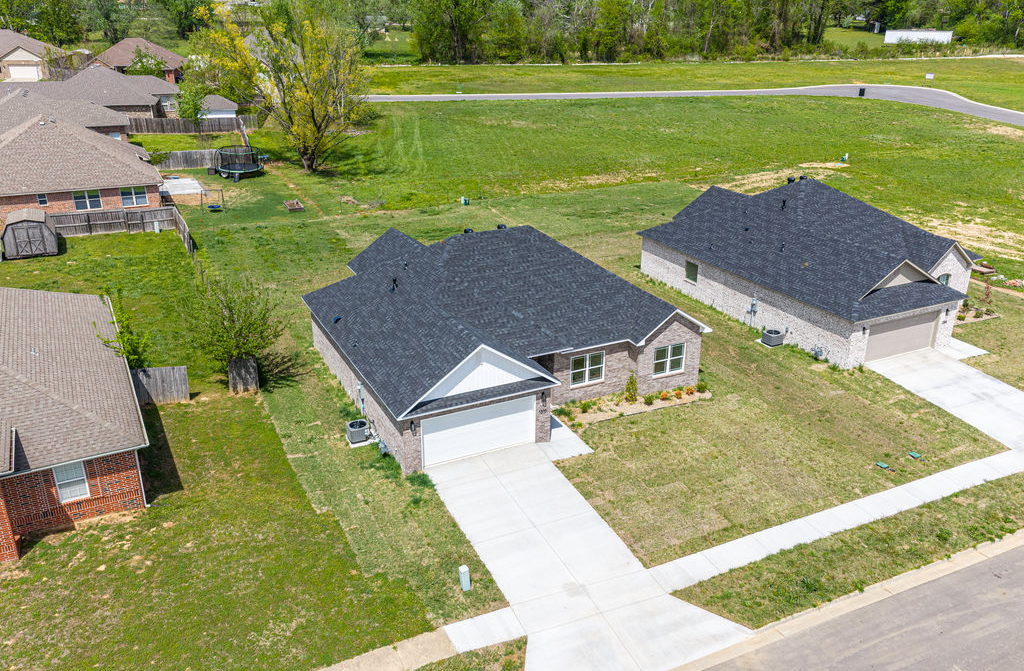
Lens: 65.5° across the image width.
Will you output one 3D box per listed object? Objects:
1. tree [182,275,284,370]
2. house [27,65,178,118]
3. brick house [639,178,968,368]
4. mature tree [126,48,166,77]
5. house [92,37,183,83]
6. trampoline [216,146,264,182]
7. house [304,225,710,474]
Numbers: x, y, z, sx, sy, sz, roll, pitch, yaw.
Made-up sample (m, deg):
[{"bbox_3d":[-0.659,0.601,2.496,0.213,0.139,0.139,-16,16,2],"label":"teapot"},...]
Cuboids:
[{"bbox_3d":[-13.053,-0.256,36.992,4.900,5.480,4.800,-11,24,-25],"label":"tree"},{"bbox_3d":[-53.623,-32.338,105.939,18.000,6.500,16.500,-11,24,-25],"label":"house"},{"bbox_3d":[18.752,-6.187,49.183,15.500,7.000,21.000,-10,24,-23],"label":"brick house"},{"bbox_3d":[-53.225,-39.154,117.104,5.800,6.000,5.600,-11,24,-25],"label":"mature tree"},{"bbox_3d":[-59.243,-43.492,126.000,15.000,6.600,14.000,-10,24,-24],"label":"house"},{"bbox_3d":[-26.588,-16.820,77.827,4.500,2.750,4.500,-11,24,-25],"label":"trampoline"},{"bbox_3d":[-1.468,-2.283,40.355,15.950,6.800,20.000,-11,24,-25],"label":"house"}]

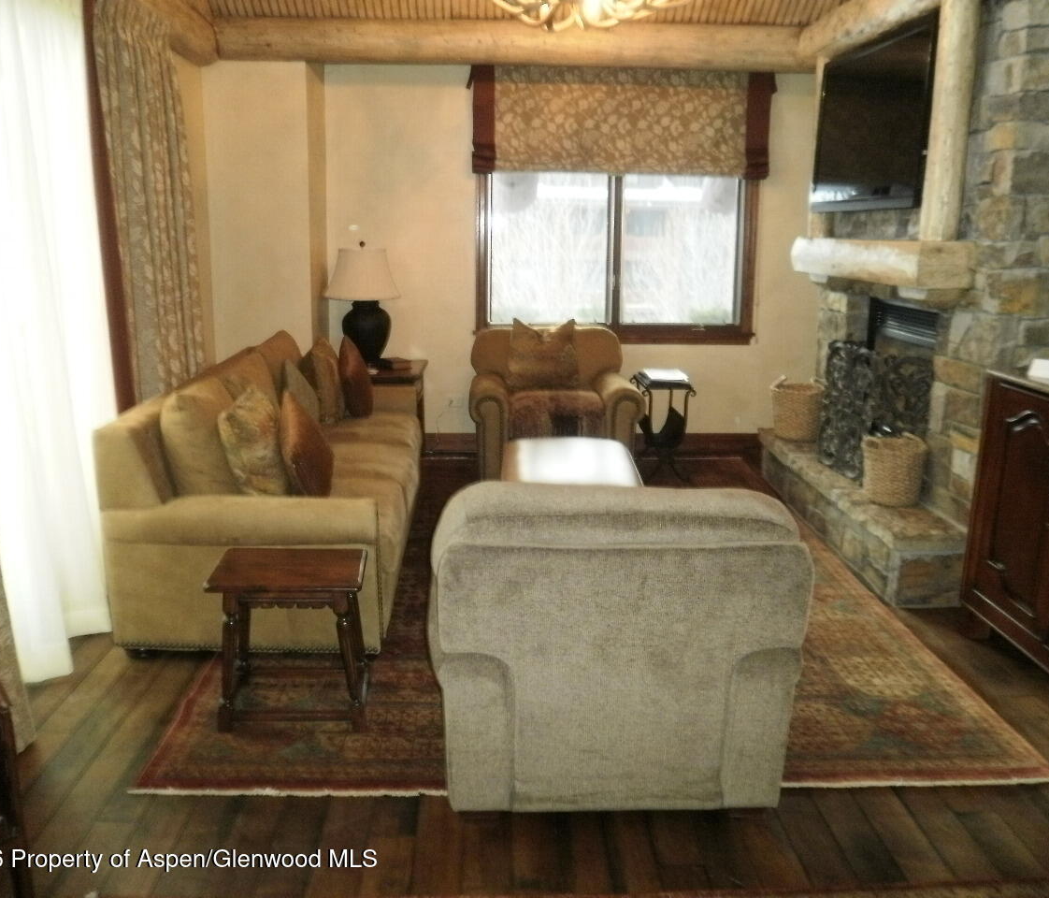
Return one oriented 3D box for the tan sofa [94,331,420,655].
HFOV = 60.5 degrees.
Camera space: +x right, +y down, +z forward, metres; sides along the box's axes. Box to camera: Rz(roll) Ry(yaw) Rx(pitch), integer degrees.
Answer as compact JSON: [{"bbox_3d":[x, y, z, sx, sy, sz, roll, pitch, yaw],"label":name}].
[{"bbox_3d":[-1.055,0.052,4.364,1.024,0.916,2.402,0,14,-3],"label":"tan sofa"}]

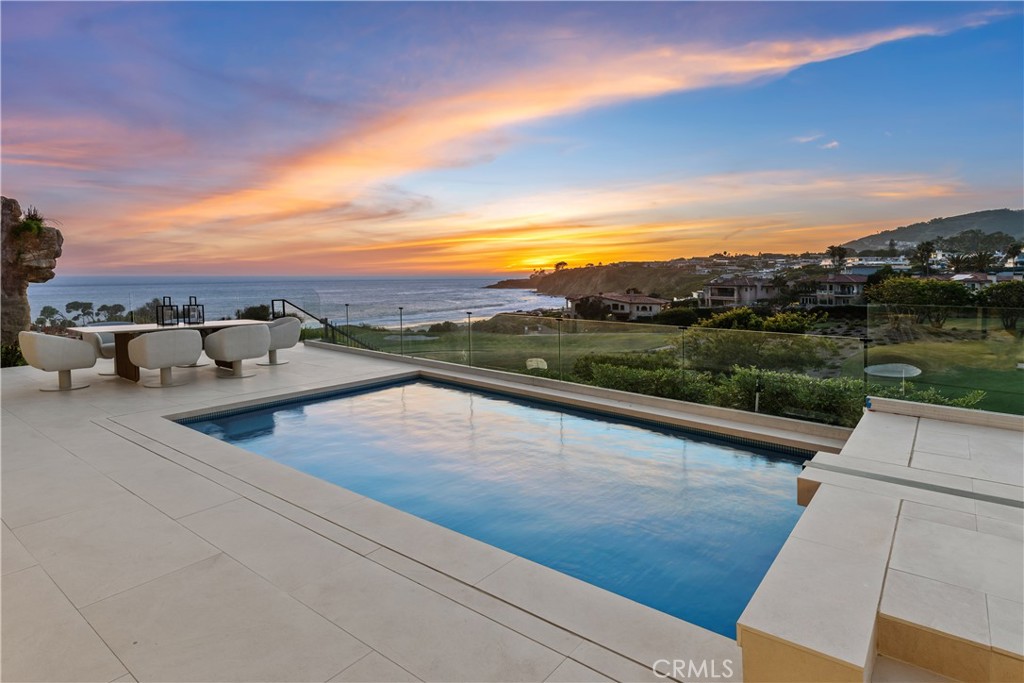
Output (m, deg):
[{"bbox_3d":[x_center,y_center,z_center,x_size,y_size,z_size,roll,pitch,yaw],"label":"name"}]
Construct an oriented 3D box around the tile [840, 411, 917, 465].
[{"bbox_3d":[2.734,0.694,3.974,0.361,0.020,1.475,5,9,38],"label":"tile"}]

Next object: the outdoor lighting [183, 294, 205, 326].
[{"bbox_3d":[-4.924,-0.482,8.345,0.200,0.410,0.200,4,8,32],"label":"outdoor lighting"}]

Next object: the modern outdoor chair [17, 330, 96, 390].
[{"bbox_3d":[-5.921,0.246,7.058,0.720,0.745,0.690,5,8,33],"label":"modern outdoor chair"}]

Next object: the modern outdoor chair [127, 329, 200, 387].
[{"bbox_3d":[-4.662,0.217,7.303,0.690,0.745,0.720,4,8,30],"label":"modern outdoor chair"}]

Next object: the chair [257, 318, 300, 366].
[{"bbox_3d":[-4.002,0.000,9.111,0.720,0.745,0.690,4,8,31],"label":"chair"}]

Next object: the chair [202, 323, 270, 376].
[{"bbox_3d":[-4.033,0.140,7.944,0.690,0.745,0.720,4,8,29],"label":"chair"}]

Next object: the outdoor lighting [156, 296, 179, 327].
[{"bbox_3d":[-5.186,-0.456,8.124,0.200,0.410,0.200,4,8,31],"label":"outdoor lighting"}]

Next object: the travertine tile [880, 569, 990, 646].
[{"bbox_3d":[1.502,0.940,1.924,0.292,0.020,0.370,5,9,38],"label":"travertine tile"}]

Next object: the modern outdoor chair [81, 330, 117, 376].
[{"bbox_3d":[-6.035,0.105,8.235,0.690,0.745,0.720,5,8,33],"label":"modern outdoor chair"}]

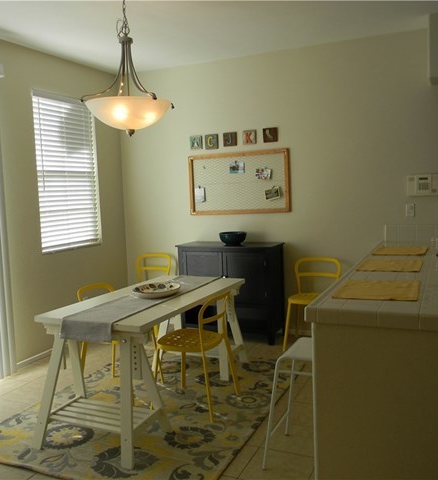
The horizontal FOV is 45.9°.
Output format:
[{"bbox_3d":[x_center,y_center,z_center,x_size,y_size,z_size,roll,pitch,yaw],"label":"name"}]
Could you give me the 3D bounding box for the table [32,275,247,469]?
[{"bbox_3d":[-0.402,0.738,3.593,0.750,0.727,1.820,0,5,25],"label":"table"}]

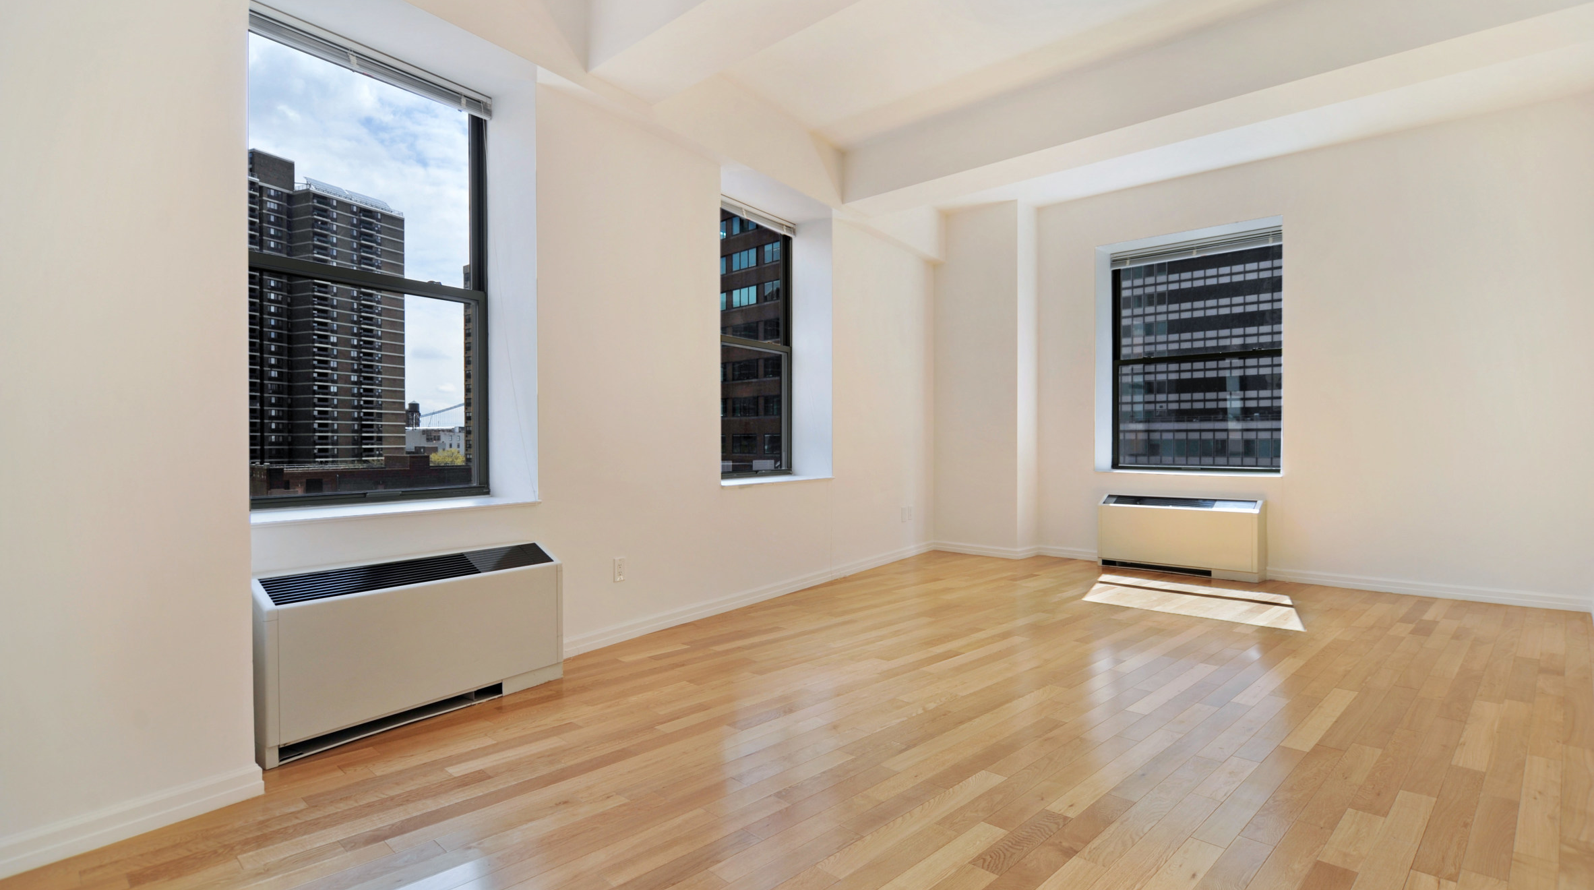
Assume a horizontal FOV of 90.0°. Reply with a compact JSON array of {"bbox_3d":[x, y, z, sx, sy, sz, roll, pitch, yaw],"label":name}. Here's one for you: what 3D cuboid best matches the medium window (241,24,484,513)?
[{"bbox_3d":[-1.825,-0.691,3.351,0.103,1.875,1.169,0,0,33],"label":"medium window"}]

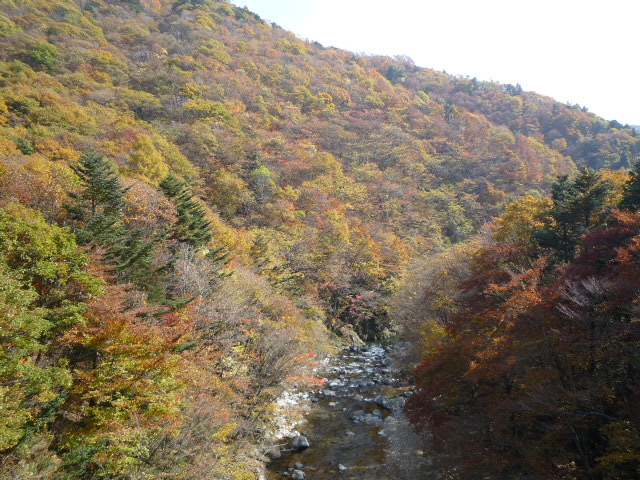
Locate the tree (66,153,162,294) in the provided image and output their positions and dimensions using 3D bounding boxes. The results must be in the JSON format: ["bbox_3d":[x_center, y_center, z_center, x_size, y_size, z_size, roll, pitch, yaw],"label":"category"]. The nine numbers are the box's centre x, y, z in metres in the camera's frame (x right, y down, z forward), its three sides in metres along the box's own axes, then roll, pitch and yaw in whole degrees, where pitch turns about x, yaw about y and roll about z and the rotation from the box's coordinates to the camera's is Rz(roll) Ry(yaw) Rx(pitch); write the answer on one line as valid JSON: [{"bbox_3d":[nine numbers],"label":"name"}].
[{"bbox_3d":[-24.573,-1.725,55.000,11.000,17.500,10.500,0,3,0],"label":"tree"}]

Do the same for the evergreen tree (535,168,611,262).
[{"bbox_3d":[32.778,-2.661,60.000,9.600,13.500,9.200,0,3,0],"label":"evergreen tree"}]

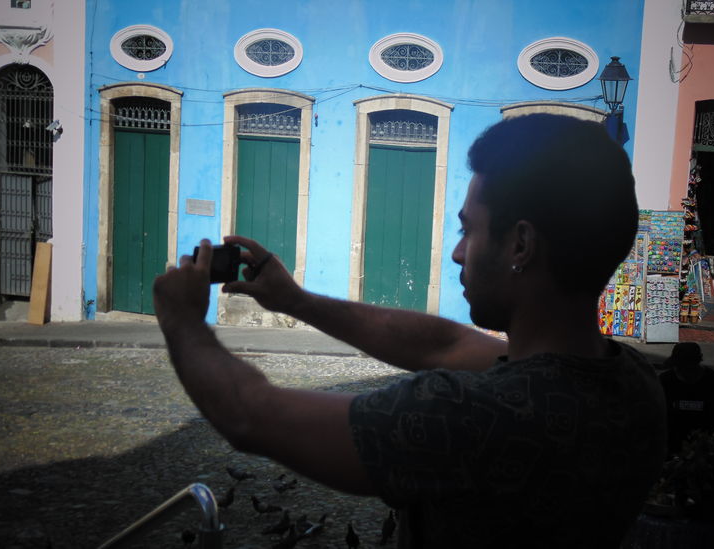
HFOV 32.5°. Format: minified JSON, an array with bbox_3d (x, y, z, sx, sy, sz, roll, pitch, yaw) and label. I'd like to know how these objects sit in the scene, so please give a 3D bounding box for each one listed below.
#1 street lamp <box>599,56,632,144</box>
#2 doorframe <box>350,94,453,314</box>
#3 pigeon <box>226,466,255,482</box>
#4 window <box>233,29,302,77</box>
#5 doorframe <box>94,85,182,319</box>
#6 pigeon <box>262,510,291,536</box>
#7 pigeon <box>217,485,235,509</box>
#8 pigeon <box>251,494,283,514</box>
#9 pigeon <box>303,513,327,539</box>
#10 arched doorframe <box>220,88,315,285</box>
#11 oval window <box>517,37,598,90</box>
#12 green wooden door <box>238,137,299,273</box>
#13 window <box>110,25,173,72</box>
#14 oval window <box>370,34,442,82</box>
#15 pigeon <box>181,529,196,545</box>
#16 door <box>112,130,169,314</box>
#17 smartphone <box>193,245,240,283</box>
[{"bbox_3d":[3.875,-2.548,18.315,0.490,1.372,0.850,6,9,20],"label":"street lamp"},{"bbox_3d":[0.700,-1.147,20.373,1.739,3.651,0.280,6,9,20],"label":"doorframe"},{"bbox_3d":[-1.187,2.066,12.634,0.290,0.180,0.120,1,9,-10],"label":"pigeon"},{"bbox_3d":[-1.484,-3.763,20.848,1.285,0.818,0.160,6,9,20],"label":"window"},{"bbox_3d":[-4.096,-1.349,22.909,1.815,4.414,0.280,6,9,21],"label":"doorframe"},{"bbox_3d":[-0.711,2.226,10.896,0.270,0.230,0.120,-1,9,-21],"label":"pigeon"},{"bbox_3d":[-1.279,2.153,11.739,0.270,0.220,0.120,-1,9,-26],"label":"pigeon"},{"bbox_3d":[-0.816,2.093,11.163,0.285,0.200,0.110,1,9,-9],"label":"pigeon"},{"bbox_3d":[-0.383,2.230,10.809,0.280,0.220,0.120,-2,10,-29],"label":"pigeon"},{"bbox_3d":[-1.642,-1.407,21.922,1.794,3.795,0.280,6,9,21],"label":"arched doorframe"},{"bbox_3d":[3.219,-3.370,19.642,1.326,0.842,0.150,6,9,21],"label":"oval window"},{"bbox_3d":[-1.646,-0.995,22.075,1.254,2.861,0.080,6,9,21],"label":"green wooden door"},{"bbox_3d":[-3.793,-3.996,21.712,1.281,0.812,0.160,6,9,20],"label":"window"},{"bbox_3d":[0.825,-3.625,20.564,1.318,0.842,0.150,6,9,21],"label":"oval window"},{"bbox_3d":[-1.471,2.287,10.725,0.130,0.200,0.270,2,9,-7],"label":"pigeon"},{"bbox_3d":[-3.924,-0.943,22.335,1.178,3.342,0.080,6,9,20],"label":"door"},{"bbox_3d":[-0.212,-0.015,1.860,0.012,0.056,0.106,9,11,36],"label":"smartphone"}]

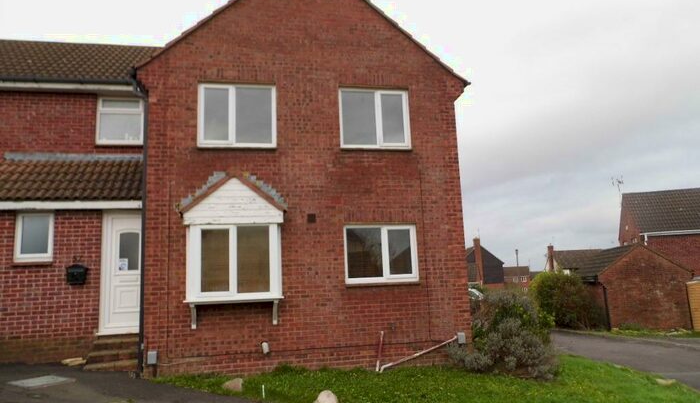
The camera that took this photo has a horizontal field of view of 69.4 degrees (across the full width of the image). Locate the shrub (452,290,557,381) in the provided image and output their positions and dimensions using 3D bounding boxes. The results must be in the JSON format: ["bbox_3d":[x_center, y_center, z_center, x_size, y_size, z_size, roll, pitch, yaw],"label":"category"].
[{"bbox_3d":[2.553,2.264,8.820,1.750,1.320,1.500,-5,-10,15],"label":"shrub"}]

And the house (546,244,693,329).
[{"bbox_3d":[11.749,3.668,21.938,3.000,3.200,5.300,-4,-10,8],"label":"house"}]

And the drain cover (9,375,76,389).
[{"bbox_3d":[-4.257,2.500,6.982,0.500,0.050,0.700,-1,-10,18],"label":"drain cover"}]

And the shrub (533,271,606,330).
[{"bbox_3d":[8.775,3.976,20.300,2.600,2.200,2.100,-4,-10,8],"label":"shrub"}]

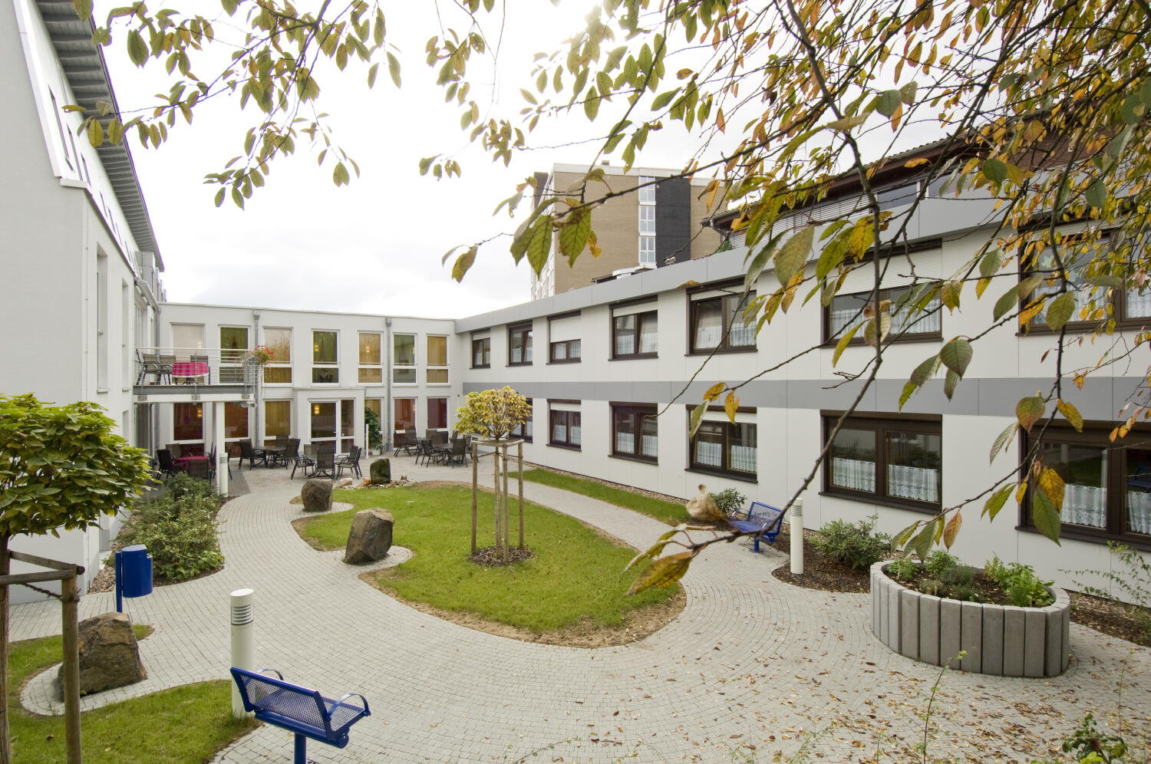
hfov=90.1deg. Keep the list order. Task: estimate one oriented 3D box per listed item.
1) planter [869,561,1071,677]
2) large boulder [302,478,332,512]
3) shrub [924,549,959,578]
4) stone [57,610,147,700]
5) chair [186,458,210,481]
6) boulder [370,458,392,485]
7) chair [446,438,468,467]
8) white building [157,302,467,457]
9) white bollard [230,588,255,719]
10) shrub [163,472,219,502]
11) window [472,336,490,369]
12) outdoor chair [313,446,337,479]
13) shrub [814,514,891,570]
[{"bbox_3d":[4.410,2.610,6.524,1.920,0.660,1.560,0,0,30],"label":"planter"},{"bbox_3d":[-6.100,2.638,13.534,0.740,0.690,0.640,0,0,-25],"label":"large boulder"},{"bbox_3d":[4.688,2.299,7.344,0.360,0.280,0.340,0,0,33],"label":"shrub"},{"bbox_3d":[-4.630,2.610,5.664,0.690,0.650,0.540,0,0,-41],"label":"stone"},{"bbox_3d":[-11.170,2.664,17.065,0.570,1.020,0.660,0,0,-36],"label":"chair"},{"bbox_3d":[-6.067,2.783,17.945,0.600,0.740,0.450,0,0,-19],"label":"boulder"},{"bbox_3d":[-4.180,2.535,20.535,0.570,0.980,0.660,0,0,-26],"label":"chair"},{"bbox_3d":[-13.000,0.023,28.300,12.200,6.100,8.000,0,0,-33],"label":"white building"},{"bbox_3d":[-3.103,2.544,5.384,0.190,1.155,0.190,0,0,0],"label":"white bollard"},{"bbox_3d":[-9.800,2.625,14.734,1.380,0.730,1.200,0,0,-33],"label":"shrub"},{"bbox_3d":[-4.220,-1.352,25.809,0.150,1.550,2.050,0,0,-33],"label":"window"},{"bbox_3d":[-8.014,2.652,18.461,0.570,1.020,0.660,0,0,-25],"label":"outdoor chair"},{"bbox_3d":[4.660,2.584,9.684,1.100,0.750,1.250,0,0,-33],"label":"shrub"}]

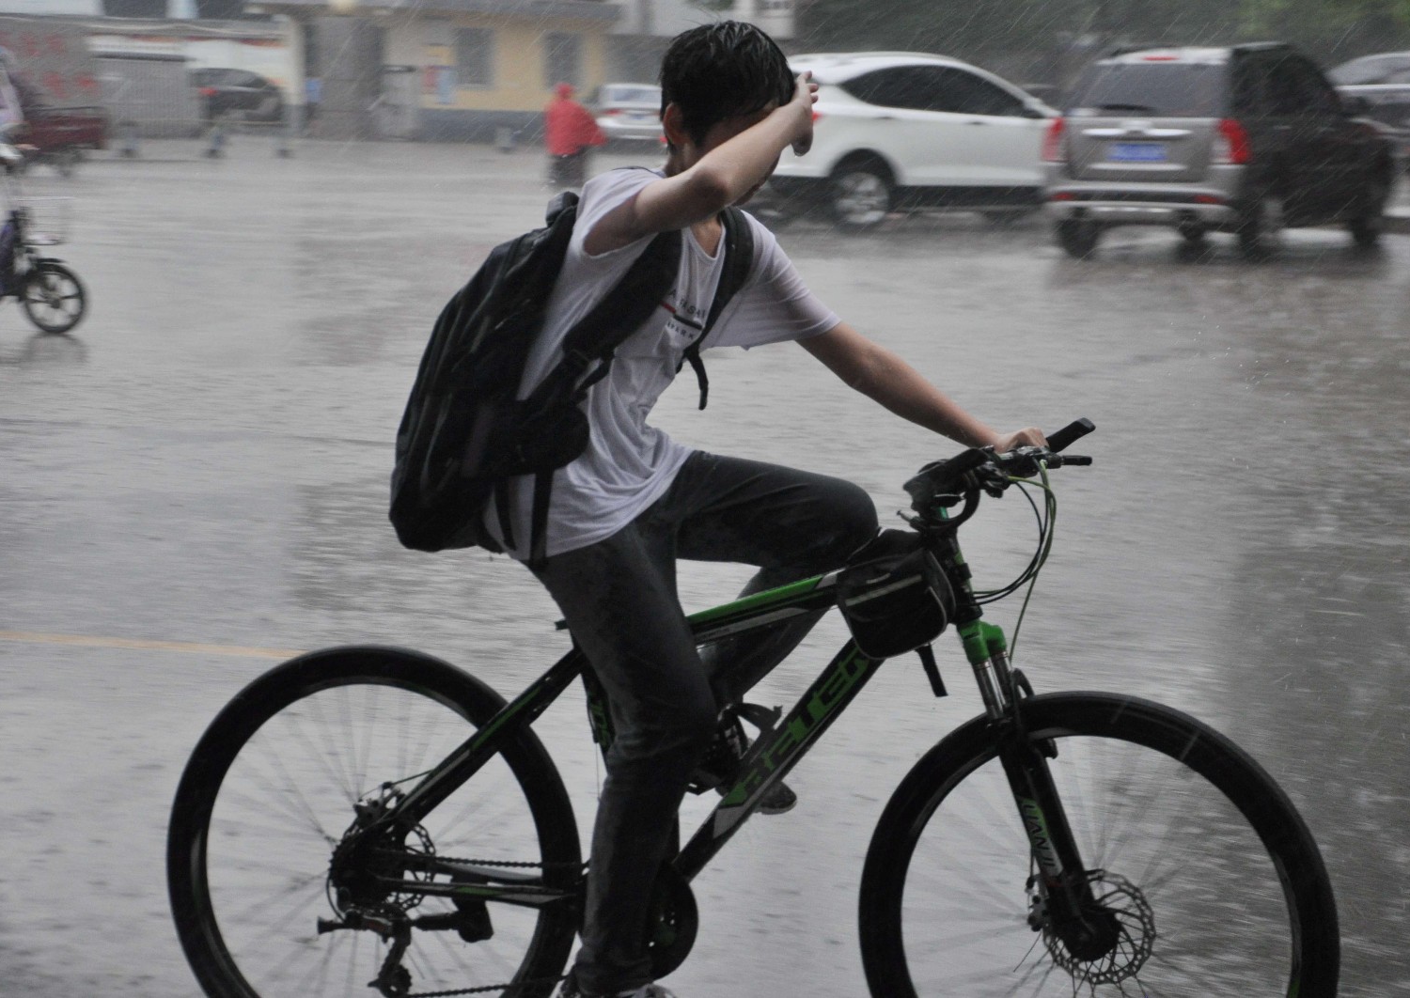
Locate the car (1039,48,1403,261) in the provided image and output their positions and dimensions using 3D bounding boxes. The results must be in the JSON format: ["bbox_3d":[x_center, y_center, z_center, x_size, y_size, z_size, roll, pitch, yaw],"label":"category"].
[{"bbox_3d":[4.470,-3.000,21.350,1.830,1.730,4.420,6,11,31],"label":"car"}]

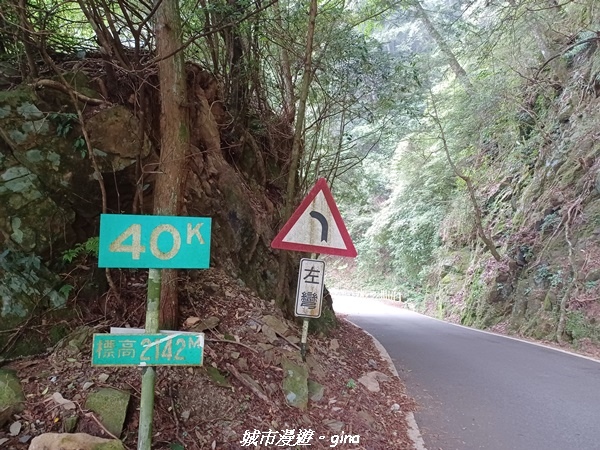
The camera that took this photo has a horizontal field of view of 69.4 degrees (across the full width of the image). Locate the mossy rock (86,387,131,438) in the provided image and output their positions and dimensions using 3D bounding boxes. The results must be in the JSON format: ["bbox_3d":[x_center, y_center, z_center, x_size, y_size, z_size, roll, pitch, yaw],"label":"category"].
[{"bbox_3d":[-1.288,1.262,2.900,0.300,0.280,0.240,0,-7,-3],"label":"mossy rock"}]

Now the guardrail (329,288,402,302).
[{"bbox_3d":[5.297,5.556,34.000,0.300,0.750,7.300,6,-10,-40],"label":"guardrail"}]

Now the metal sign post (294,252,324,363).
[{"bbox_3d":[0.096,0.841,4.400,0.265,1.100,0.080,6,-7,0],"label":"metal sign post"}]

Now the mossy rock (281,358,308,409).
[{"bbox_3d":[-0.051,1.463,4.000,0.250,0.420,0.220,0,-7,0],"label":"mossy rock"}]

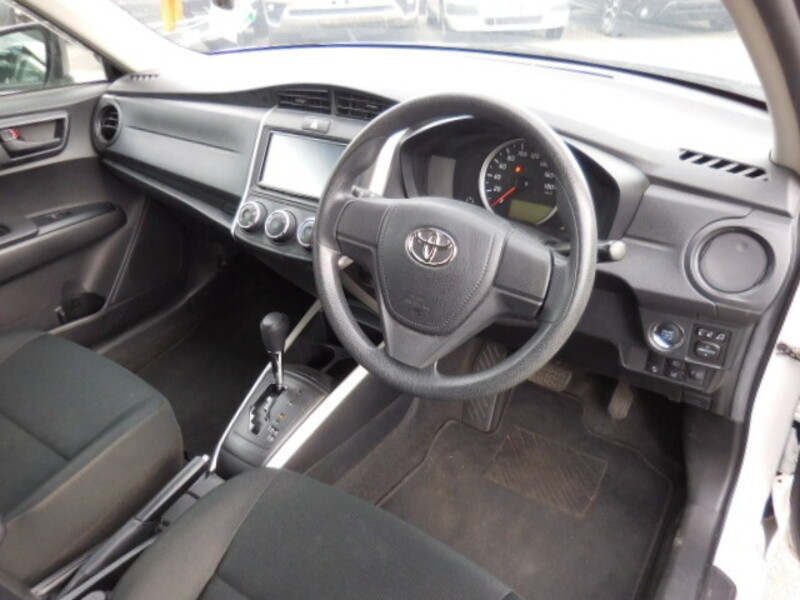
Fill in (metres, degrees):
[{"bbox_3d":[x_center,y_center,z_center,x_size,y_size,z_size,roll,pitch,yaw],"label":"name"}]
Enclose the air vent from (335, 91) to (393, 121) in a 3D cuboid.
[{"bbox_3d":[-0.052,-0.323,0.966,0.118,0.043,0.035,18,22,26],"label":"air vent"}]

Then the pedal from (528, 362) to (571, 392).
[{"bbox_3d":[0.312,0.161,1.239,0.105,0.060,0.030,18,-3,26],"label":"pedal"}]

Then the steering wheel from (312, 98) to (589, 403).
[{"bbox_3d":[0.061,-0.063,0.732,0.371,0.371,0.100,18,12,26],"label":"steering wheel"}]

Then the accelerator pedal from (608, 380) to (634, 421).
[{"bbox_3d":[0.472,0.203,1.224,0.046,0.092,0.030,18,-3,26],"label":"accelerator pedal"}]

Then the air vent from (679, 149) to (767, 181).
[{"bbox_3d":[0.440,-0.185,0.787,0.113,0.016,0.034,22,49,29],"label":"air vent"}]

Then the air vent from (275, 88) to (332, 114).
[{"bbox_3d":[-0.163,-0.356,1.022,0.118,0.043,0.035,18,22,26],"label":"air vent"}]

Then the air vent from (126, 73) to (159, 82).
[{"bbox_3d":[-0.587,-0.513,1.318,0.105,0.016,0.034,14,46,23],"label":"air vent"}]

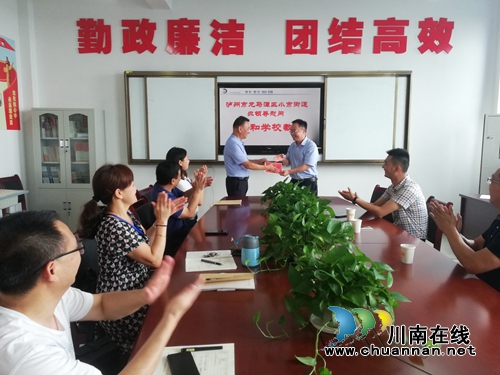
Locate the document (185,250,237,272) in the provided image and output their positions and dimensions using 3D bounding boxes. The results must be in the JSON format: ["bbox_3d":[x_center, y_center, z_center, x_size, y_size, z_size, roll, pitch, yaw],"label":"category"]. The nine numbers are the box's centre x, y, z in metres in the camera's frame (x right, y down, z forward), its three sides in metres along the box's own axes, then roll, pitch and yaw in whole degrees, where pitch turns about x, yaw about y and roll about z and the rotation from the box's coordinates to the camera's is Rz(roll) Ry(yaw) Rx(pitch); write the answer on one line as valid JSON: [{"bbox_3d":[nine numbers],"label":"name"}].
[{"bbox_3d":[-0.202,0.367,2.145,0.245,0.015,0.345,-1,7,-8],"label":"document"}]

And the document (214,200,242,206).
[{"bbox_3d":[-0.200,0.144,4.082,0.245,0.020,0.240,0,6,0],"label":"document"}]

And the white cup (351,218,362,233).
[{"bbox_3d":[0.713,0.259,2.792,0.077,0.085,0.077,0,6,0],"label":"white cup"}]

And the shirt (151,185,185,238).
[{"bbox_3d":[-0.570,0.212,2.913,0.310,0.500,0.450,-3,7,-25],"label":"shirt"}]

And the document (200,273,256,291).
[{"bbox_3d":[-0.095,0.399,1.822,0.240,0.025,0.180,0,7,2],"label":"document"}]

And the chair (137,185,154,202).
[{"bbox_3d":[-0.640,0.484,3.527,0.600,0.970,0.580,-1,7,-5],"label":"chair"}]

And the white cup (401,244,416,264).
[{"bbox_3d":[0.793,0.338,2.097,0.077,0.085,0.077,0,6,0],"label":"white cup"}]

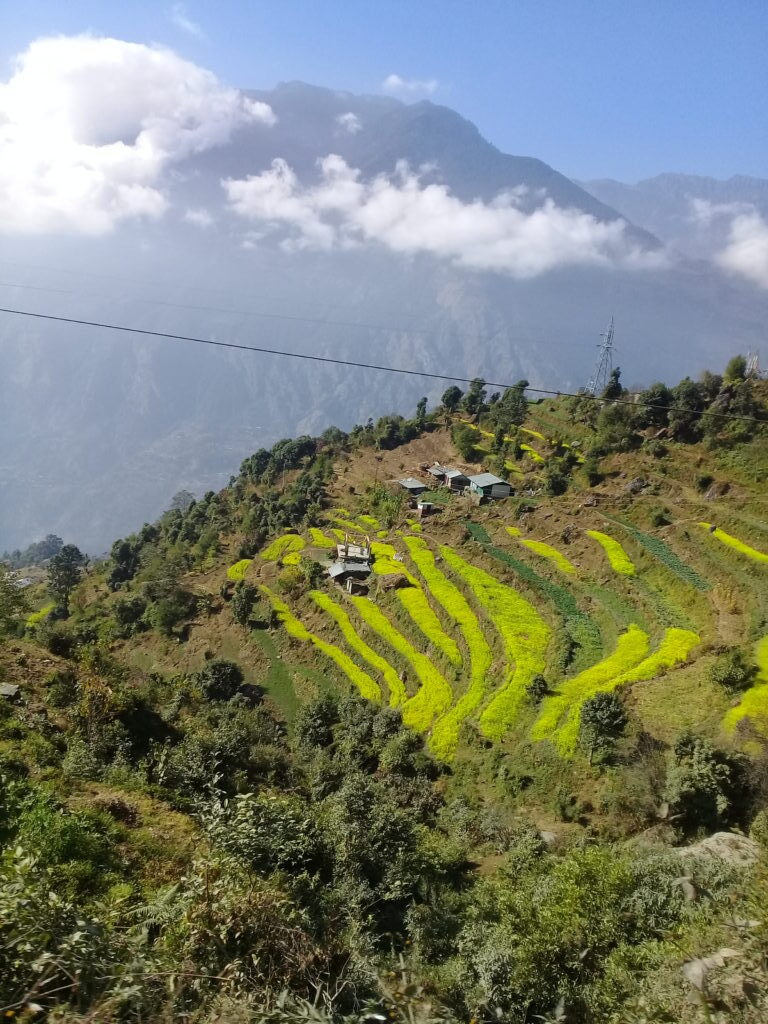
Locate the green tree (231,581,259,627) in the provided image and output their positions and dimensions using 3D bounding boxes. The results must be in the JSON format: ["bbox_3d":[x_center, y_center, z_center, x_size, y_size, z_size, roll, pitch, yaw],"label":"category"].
[{"bbox_3d":[-19.780,12.970,130.000,3.970,6.740,3.850,4,12,-8],"label":"green tree"}]

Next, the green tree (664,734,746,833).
[{"bbox_3d":[23.140,19.540,66.000,5.900,7.300,5.720,10,12,22],"label":"green tree"}]

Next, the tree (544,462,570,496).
[{"bbox_3d":[31.790,-5.950,168.000,4.760,6.260,4.620,7,12,10],"label":"tree"}]

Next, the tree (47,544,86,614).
[{"bbox_3d":[-51.240,10.890,148.000,6.460,11.640,6.260,1,12,-19],"label":"tree"}]

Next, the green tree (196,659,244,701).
[{"bbox_3d":[-18.360,18.810,103.000,5.390,4.620,5.230,3,12,-10],"label":"green tree"}]

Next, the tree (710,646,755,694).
[{"bbox_3d":[34.300,15.460,90.000,4.510,4.530,4.380,10,12,22],"label":"tree"}]

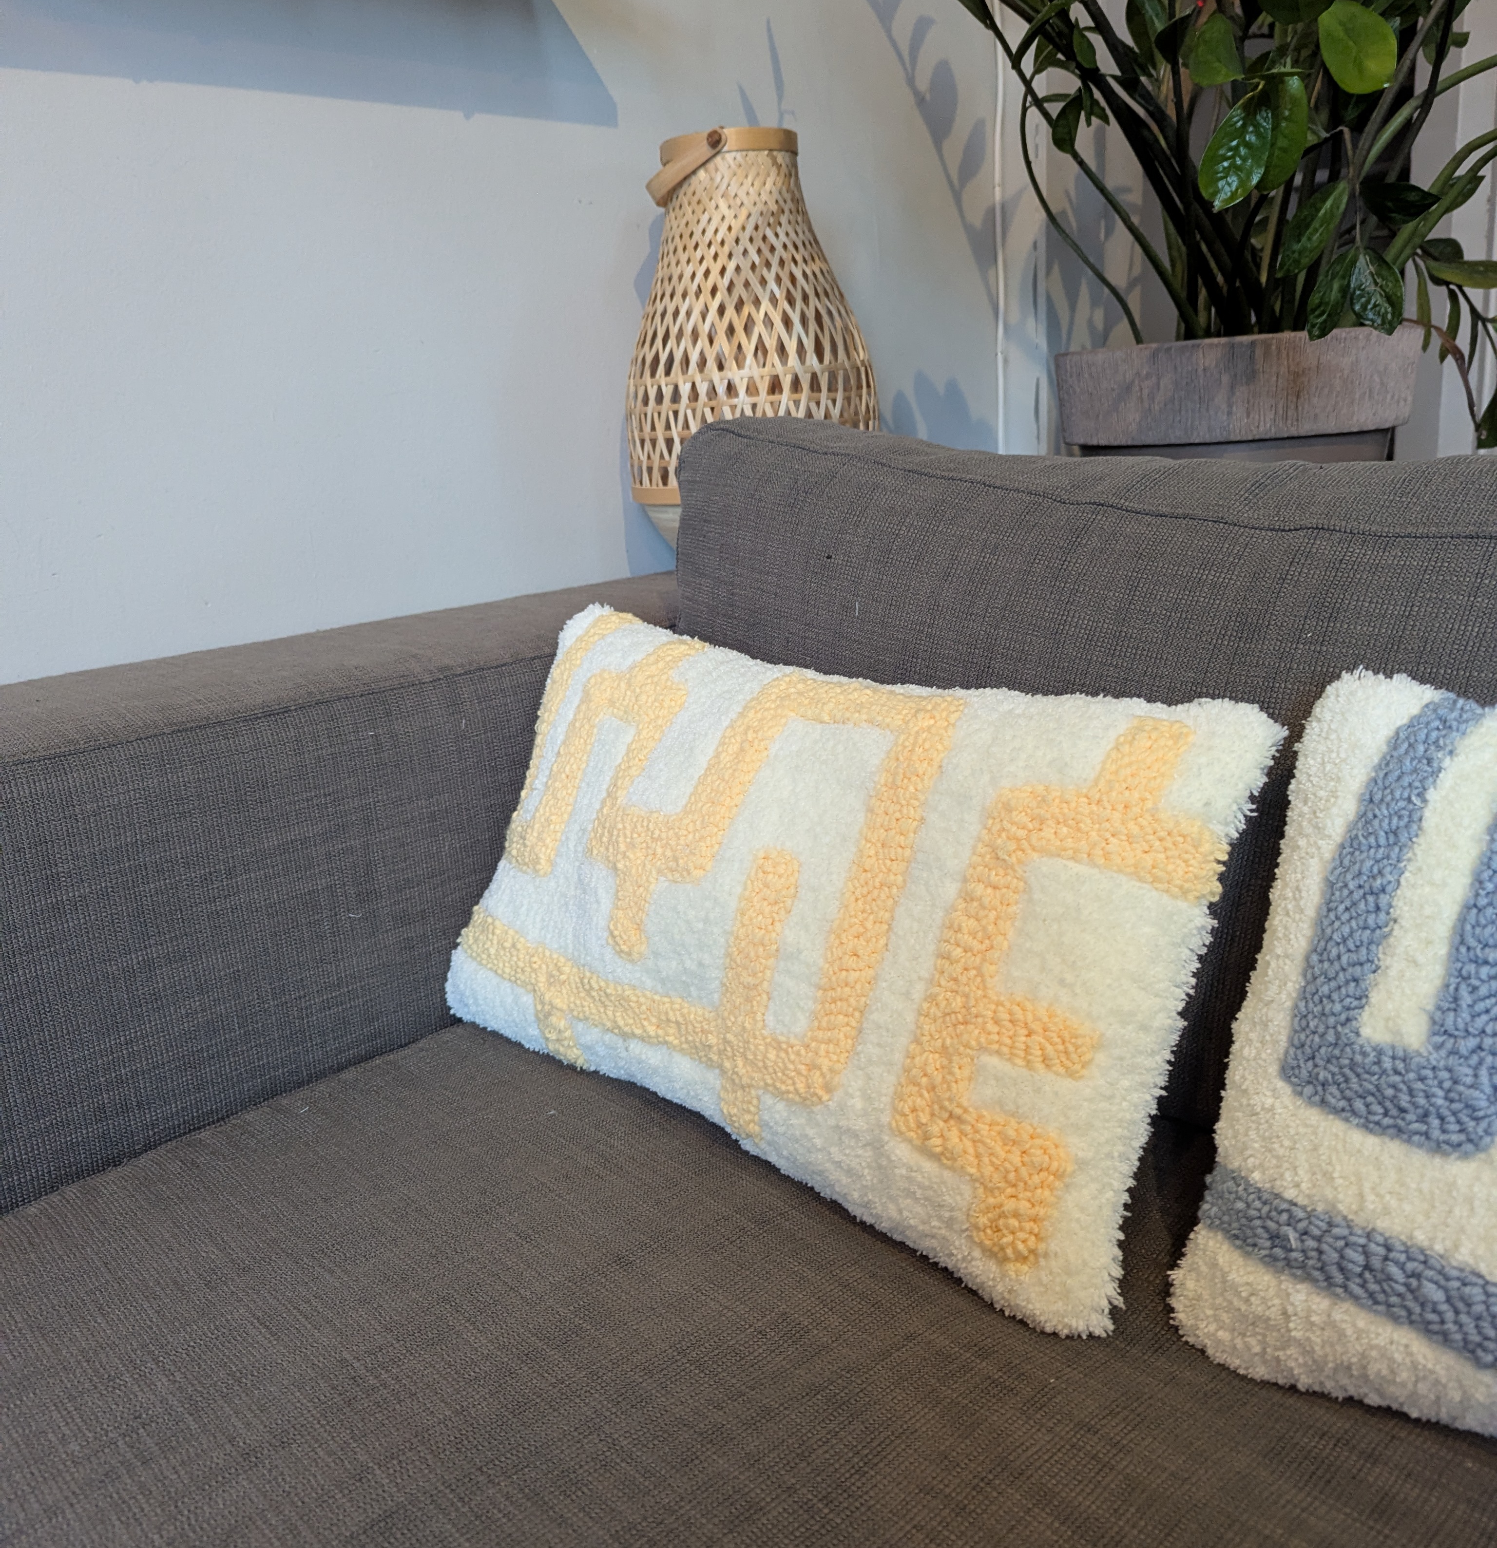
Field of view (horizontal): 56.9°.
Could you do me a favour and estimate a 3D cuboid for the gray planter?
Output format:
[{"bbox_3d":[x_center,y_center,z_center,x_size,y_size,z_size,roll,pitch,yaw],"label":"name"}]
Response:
[{"bbox_3d":[0.445,-0.244,1.262,0.325,0.290,0.325,-16,19,-39],"label":"gray planter"}]

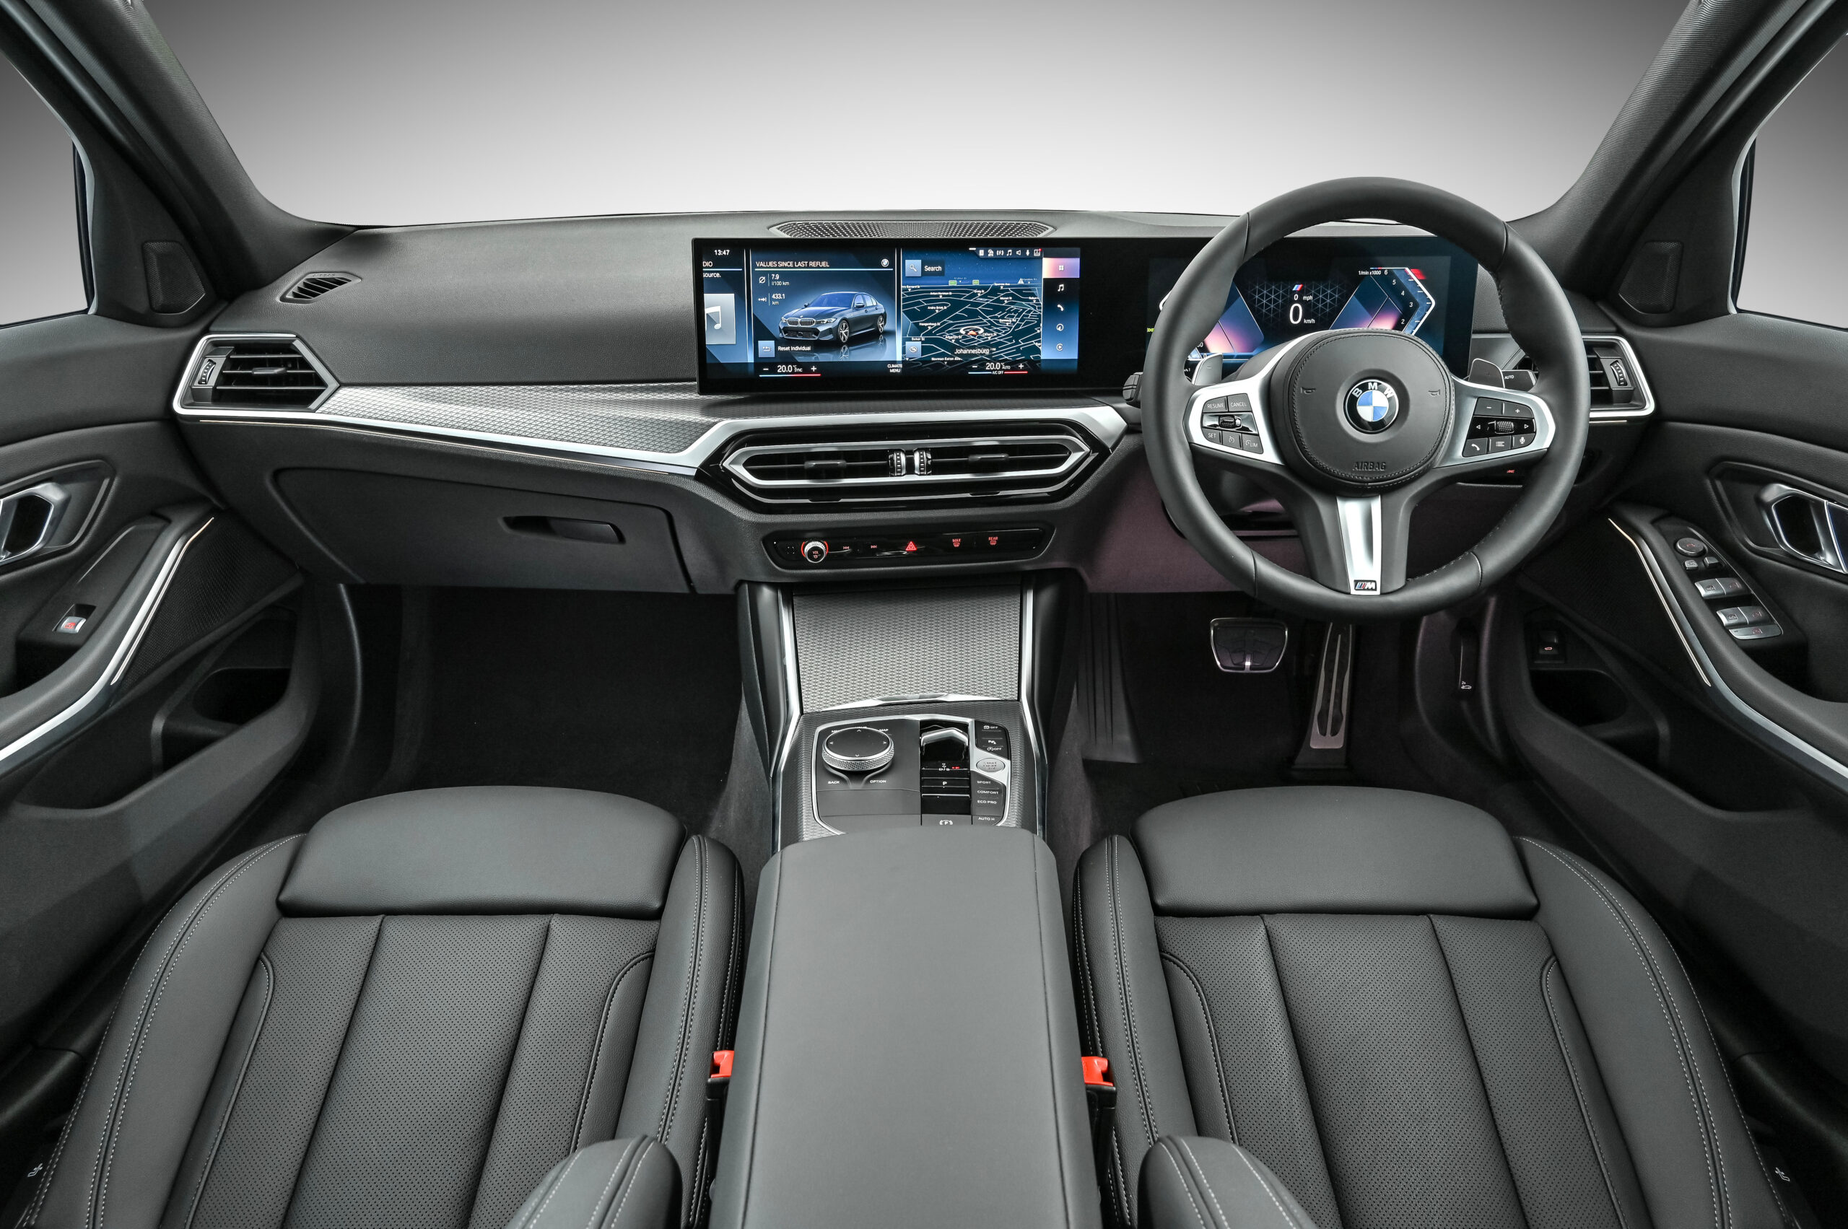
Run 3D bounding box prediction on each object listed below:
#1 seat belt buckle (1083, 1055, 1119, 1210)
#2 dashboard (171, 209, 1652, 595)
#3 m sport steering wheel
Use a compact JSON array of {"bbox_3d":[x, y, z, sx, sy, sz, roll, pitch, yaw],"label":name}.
[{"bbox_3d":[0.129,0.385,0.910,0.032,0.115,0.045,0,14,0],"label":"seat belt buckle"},{"bbox_3d":[-0.011,-0.224,1.259,1.420,0.340,0.430,0,29,0],"label":"dashboard"},{"bbox_3d":[0.365,-0.181,1.040,0.370,0.370,0.115,0,7,0],"label":"m sport steering wheel"}]

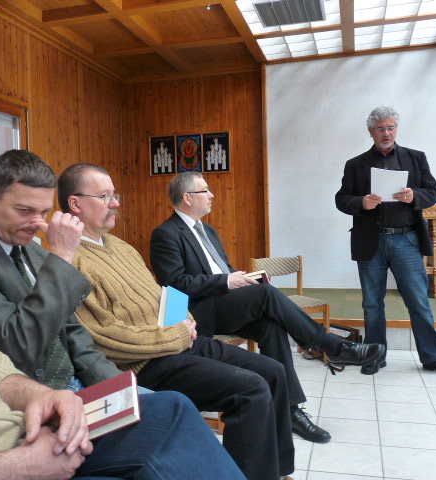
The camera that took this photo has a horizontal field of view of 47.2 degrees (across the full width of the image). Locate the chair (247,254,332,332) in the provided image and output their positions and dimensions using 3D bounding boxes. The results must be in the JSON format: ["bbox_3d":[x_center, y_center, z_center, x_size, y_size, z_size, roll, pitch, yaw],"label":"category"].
[{"bbox_3d":[0.516,0.520,3.737,0.450,0.770,0.530,-2,2,-12],"label":"chair"}]

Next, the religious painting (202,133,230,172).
[{"bbox_3d":[-0.013,-1.090,6.244,0.358,0.489,0.030,-1,2,16],"label":"religious painting"}]

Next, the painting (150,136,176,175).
[{"bbox_3d":[-0.697,-1.083,6.434,0.341,0.492,0.030,-1,2,16],"label":"painting"}]

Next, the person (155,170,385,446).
[{"bbox_3d":[0.195,0.302,2.450,1.080,1.300,0.580,-1,2,32],"label":"person"}]

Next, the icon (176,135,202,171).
[{"bbox_3d":[-0.359,-1.091,6.340,0.342,0.479,0.030,-1,2,16],"label":"icon"}]

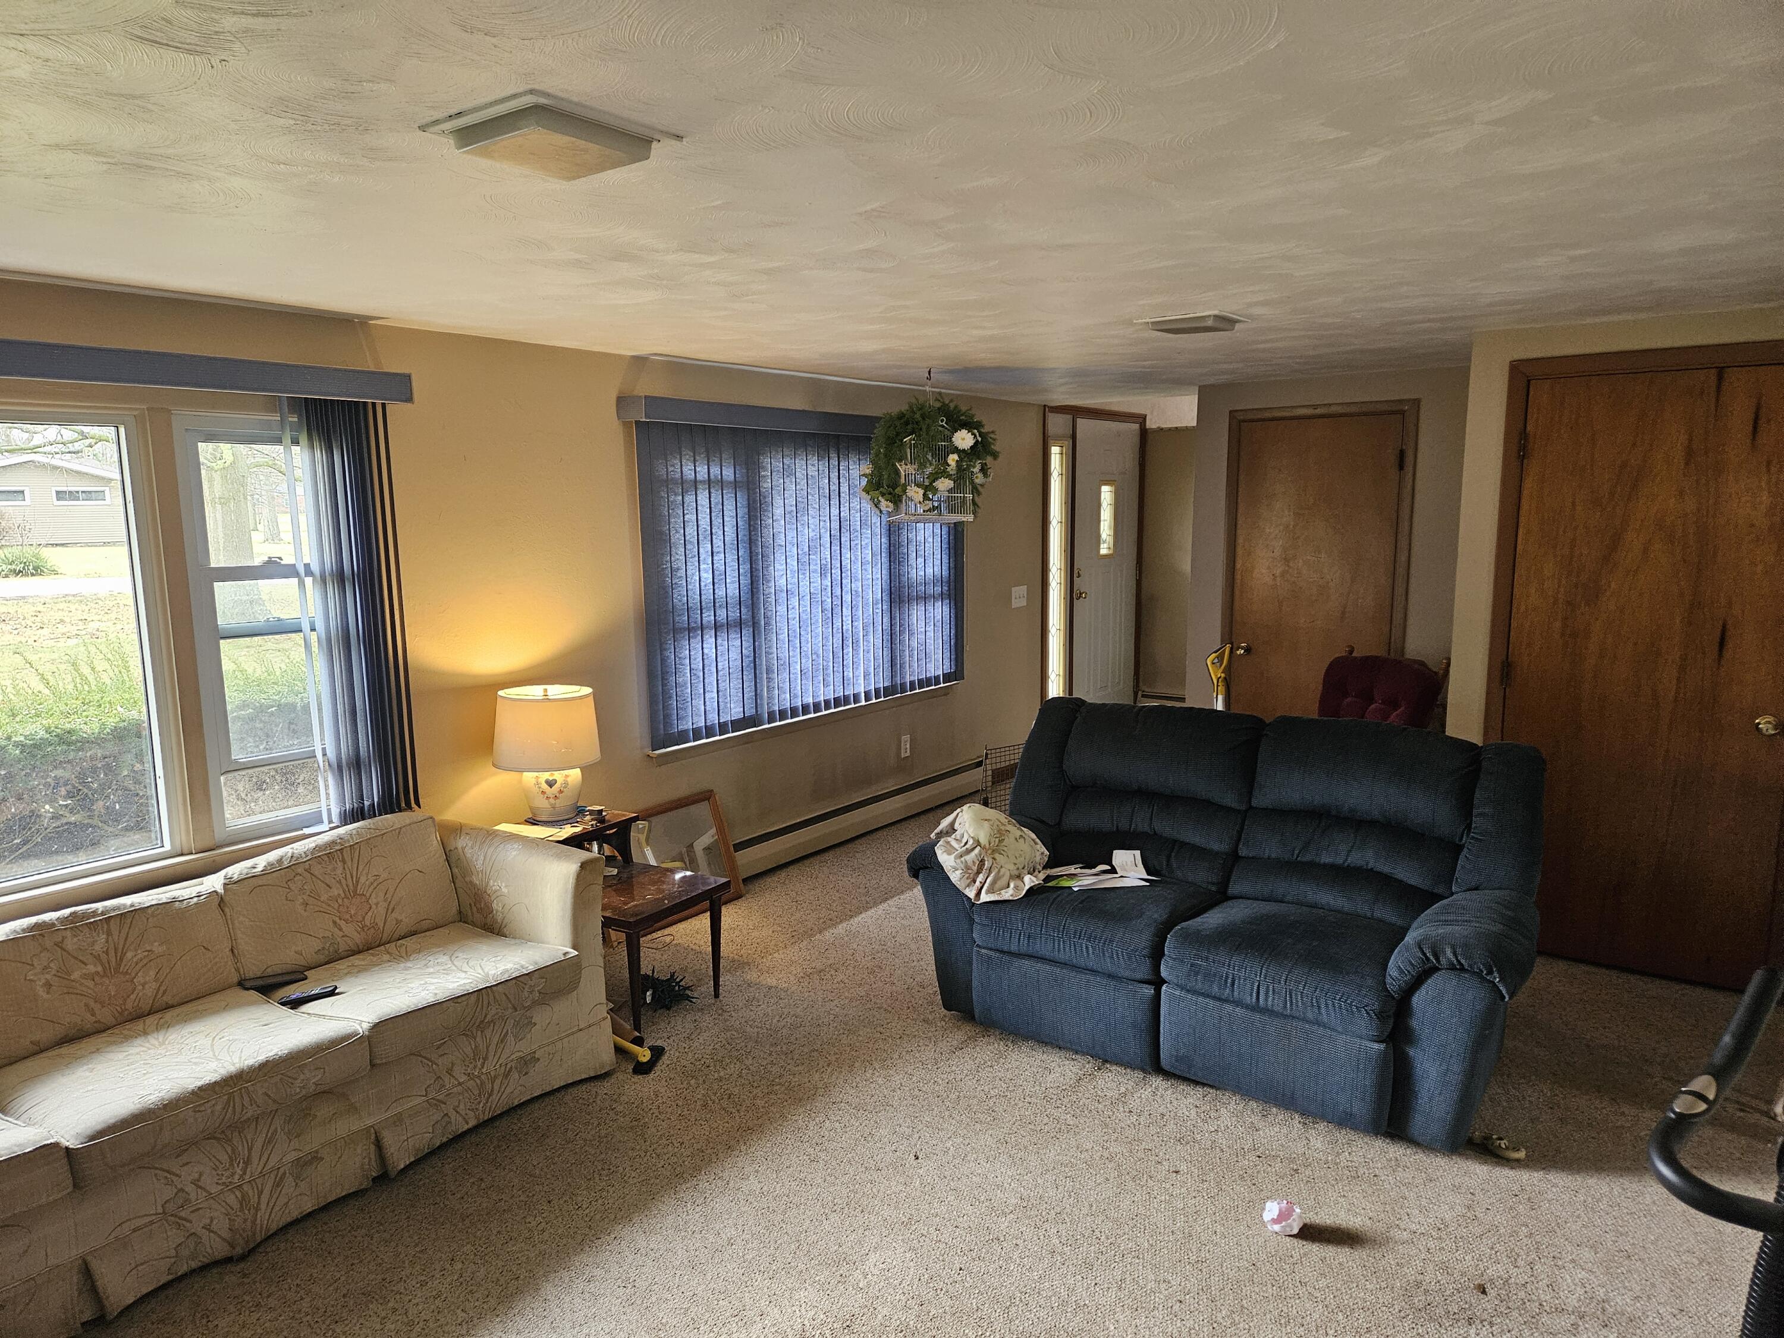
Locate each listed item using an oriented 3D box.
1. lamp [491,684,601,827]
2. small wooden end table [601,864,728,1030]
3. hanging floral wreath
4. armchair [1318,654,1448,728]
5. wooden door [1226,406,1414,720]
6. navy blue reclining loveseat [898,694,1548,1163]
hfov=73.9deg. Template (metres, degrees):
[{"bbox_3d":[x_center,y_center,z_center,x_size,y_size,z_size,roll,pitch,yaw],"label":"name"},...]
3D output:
[{"bbox_3d":[-1.145,0.293,3.998,0.370,0.430,0.370,0,8,0],"label":"lamp"},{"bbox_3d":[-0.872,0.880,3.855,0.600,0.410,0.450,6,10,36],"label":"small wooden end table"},{"bbox_3d":[0.164,-0.944,5.262,0.580,0.530,0.250,0,8,2],"label":"hanging floral wreath"},{"bbox_3d":[1.857,0.444,4.850,0.780,0.990,0.640,-6,10,-36],"label":"armchair"},{"bbox_3d":[2.079,-0.232,5.888,0.810,2.030,0.060,6,10,36],"label":"wooden door"},{"bbox_3d":[1.026,0.633,3.647,1.670,0.950,0.980,5,10,34],"label":"navy blue reclining loveseat"}]

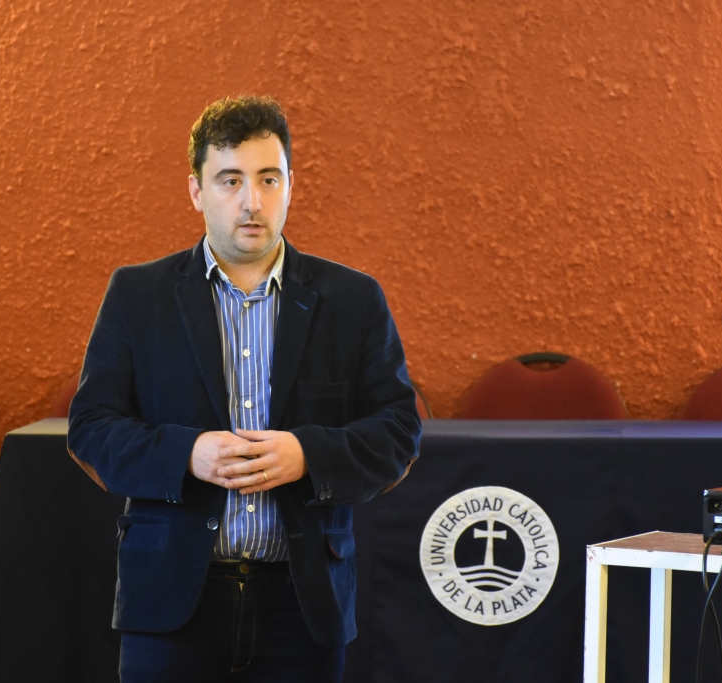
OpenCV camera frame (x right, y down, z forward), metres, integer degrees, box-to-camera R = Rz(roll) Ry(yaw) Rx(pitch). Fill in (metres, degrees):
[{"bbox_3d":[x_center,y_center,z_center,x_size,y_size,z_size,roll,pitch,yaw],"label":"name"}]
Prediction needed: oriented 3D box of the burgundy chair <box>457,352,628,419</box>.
[{"bbox_3d":[0.410,0.480,10.875,0.430,0.880,0.540,1,3,2],"label":"burgundy chair"}]

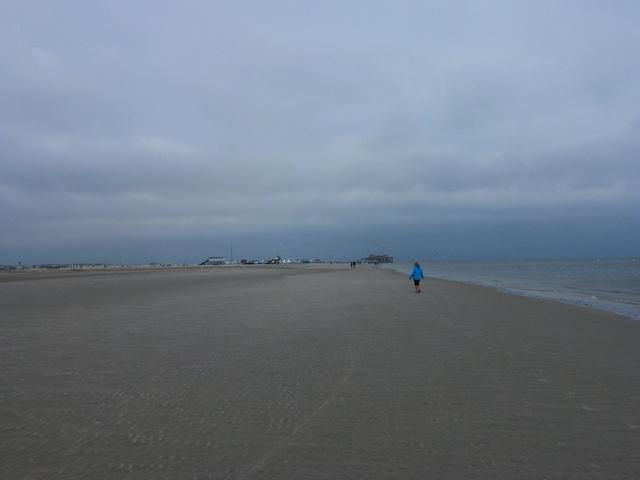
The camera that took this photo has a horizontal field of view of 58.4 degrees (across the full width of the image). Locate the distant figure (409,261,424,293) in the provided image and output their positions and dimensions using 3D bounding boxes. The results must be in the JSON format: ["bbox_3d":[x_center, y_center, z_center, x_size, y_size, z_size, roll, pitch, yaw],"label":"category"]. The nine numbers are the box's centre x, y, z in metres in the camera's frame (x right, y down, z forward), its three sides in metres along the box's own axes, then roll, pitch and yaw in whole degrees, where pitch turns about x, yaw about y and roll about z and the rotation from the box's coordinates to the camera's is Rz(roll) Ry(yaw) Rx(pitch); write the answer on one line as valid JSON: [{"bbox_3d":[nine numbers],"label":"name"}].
[{"bbox_3d":[4.223,1.649,25.000,0.600,1.360,0.420,-1,-2,6],"label":"distant figure"}]

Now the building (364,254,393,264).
[{"bbox_3d":[51.038,17.013,500.000,23.000,7.900,14.000,-1,-2,6],"label":"building"}]

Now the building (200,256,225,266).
[{"bbox_3d":[-97.540,19.054,520.000,21.000,8.200,12.000,0,-2,-11],"label":"building"}]

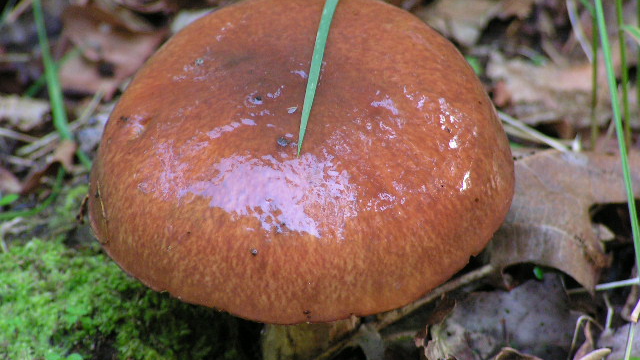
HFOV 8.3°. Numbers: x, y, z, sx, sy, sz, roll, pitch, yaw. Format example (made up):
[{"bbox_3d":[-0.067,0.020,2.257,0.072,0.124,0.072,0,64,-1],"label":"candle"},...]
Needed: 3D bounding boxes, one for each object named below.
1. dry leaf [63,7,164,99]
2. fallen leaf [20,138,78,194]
[{"bbox_3d":[-0.064,-0.040,1.365,0.034,0.014,0.034,0,32,0],"label":"dry leaf"},{"bbox_3d":[-0.080,-0.004,1.305,0.018,0.012,0.014,0,32,0],"label":"fallen leaf"}]

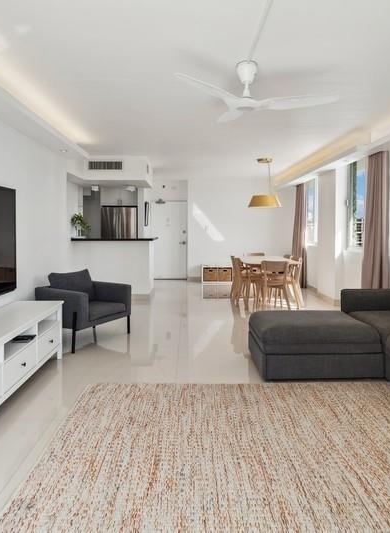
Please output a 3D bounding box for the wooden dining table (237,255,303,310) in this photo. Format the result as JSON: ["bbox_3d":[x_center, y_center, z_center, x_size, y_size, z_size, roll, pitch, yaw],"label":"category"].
[{"bbox_3d":[1.266,0.263,6.350,0.900,0.770,1.380,0,4,-1],"label":"wooden dining table"}]

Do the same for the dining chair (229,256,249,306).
[{"bbox_3d":[0.899,0.252,6.220,0.520,0.820,0.470,-1,4,-8],"label":"dining chair"}]

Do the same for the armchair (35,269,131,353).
[{"bbox_3d":[-1.274,0.464,4.220,0.760,0.820,0.810,2,5,29],"label":"armchair"}]

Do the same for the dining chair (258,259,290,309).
[{"bbox_3d":[1.240,0.309,5.680,0.470,0.820,0.530,0,4,-1],"label":"dining chair"}]

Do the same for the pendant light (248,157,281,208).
[{"bbox_3d":[1.241,-1.500,6.350,0.570,0.910,0.570,0,4,-1],"label":"pendant light"}]

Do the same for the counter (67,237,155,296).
[{"bbox_3d":[-1.537,0.030,6.950,1.550,1.110,0.750,0,4,-1],"label":"counter"}]

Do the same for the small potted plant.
[{"bbox_3d":[-2.165,-0.764,6.750,0.360,0.490,0.330,0,4,-1],"label":"small potted plant"}]

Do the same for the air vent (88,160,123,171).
[{"bbox_3d":[-1.601,-1.802,6.380,0.635,0.168,0.040,0,4,-1],"label":"air vent"}]

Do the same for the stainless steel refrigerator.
[{"bbox_3d":[-1.787,-0.513,8.680,0.850,1.830,0.750,0,4,-1],"label":"stainless steel refrigerator"}]

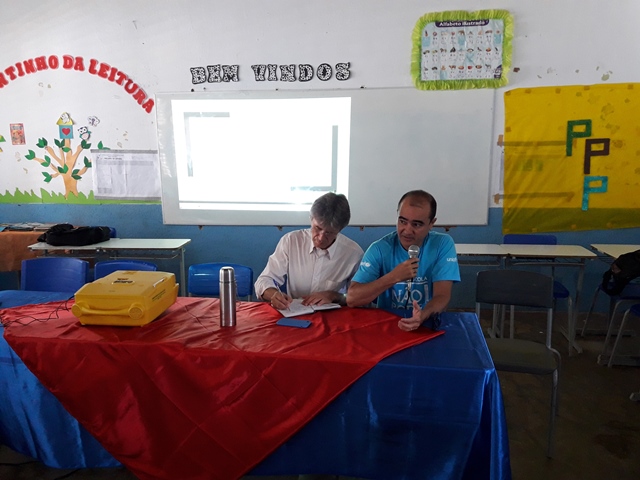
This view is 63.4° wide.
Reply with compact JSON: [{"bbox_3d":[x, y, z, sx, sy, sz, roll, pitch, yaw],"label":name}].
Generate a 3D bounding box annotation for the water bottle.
[{"bbox_3d":[-0.409,0.248,2.329,0.073,0.265,0.073,-1,11,0],"label":"water bottle"}]

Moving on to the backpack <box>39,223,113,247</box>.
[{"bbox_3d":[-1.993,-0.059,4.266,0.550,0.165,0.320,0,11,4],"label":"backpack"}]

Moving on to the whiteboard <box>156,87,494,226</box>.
[{"bbox_3d":[0.015,-0.725,4.659,3.020,1.210,0.030,0,11,4],"label":"whiteboard"}]

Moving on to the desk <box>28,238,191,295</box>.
[{"bbox_3d":[-1.669,0.398,4.314,1.220,0.760,0.420,0,11,4],"label":"desk"}]

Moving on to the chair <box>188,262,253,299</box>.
[{"bbox_3d":[-0.635,0.589,3.068,0.430,0.840,0.500,1,11,6],"label":"chair"}]

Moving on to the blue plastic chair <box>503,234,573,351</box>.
[{"bbox_3d":[1.640,0.407,3.898,0.430,0.840,0.500,0,11,2],"label":"blue plastic chair"}]

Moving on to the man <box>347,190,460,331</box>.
[{"bbox_3d":[0.383,0.425,2.547,0.550,1.340,0.700,0,11,5],"label":"man"}]

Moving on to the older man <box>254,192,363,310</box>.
[{"bbox_3d":[-0.022,0.419,2.627,0.530,1.330,0.700,1,11,8],"label":"older man"}]

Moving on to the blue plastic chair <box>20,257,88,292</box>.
[{"bbox_3d":[-1.690,0.585,3.087,0.450,0.860,0.500,1,11,8],"label":"blue plastic chair"}]

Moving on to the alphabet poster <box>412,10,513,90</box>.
[{"bbox_3d":[1.210,-1.613,4.399,0.830,0.640,0.030,0,11,4],"label":"alphabet poster"}]

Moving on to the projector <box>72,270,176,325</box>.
[{"bbox_3d":[-0.923,0.275,2.533,0.345,0.145,0.470,0,11,5],"label":"projector"}]

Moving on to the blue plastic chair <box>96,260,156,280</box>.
[{"bbox_3d":[-1.260,0.579,3.147,0.430,0.840,0.500,1,11,7],"label":"blue plastic chair"}]

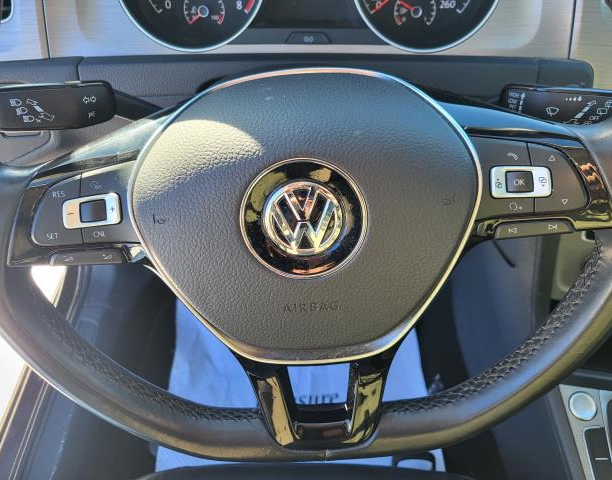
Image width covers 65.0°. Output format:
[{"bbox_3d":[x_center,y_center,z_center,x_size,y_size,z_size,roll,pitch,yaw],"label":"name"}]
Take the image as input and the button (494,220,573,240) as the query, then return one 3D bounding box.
[{"bbox_3d":[0.119,-0.006,0.254,0.041,0.011,0.010,-4,23,3],"label":"button"}]

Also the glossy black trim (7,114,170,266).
[{"bbox_3d":[-0.115,-0.024,0.255,0.093,0.072,0.025,-4,23,3],"label":"glossy black trim"}]

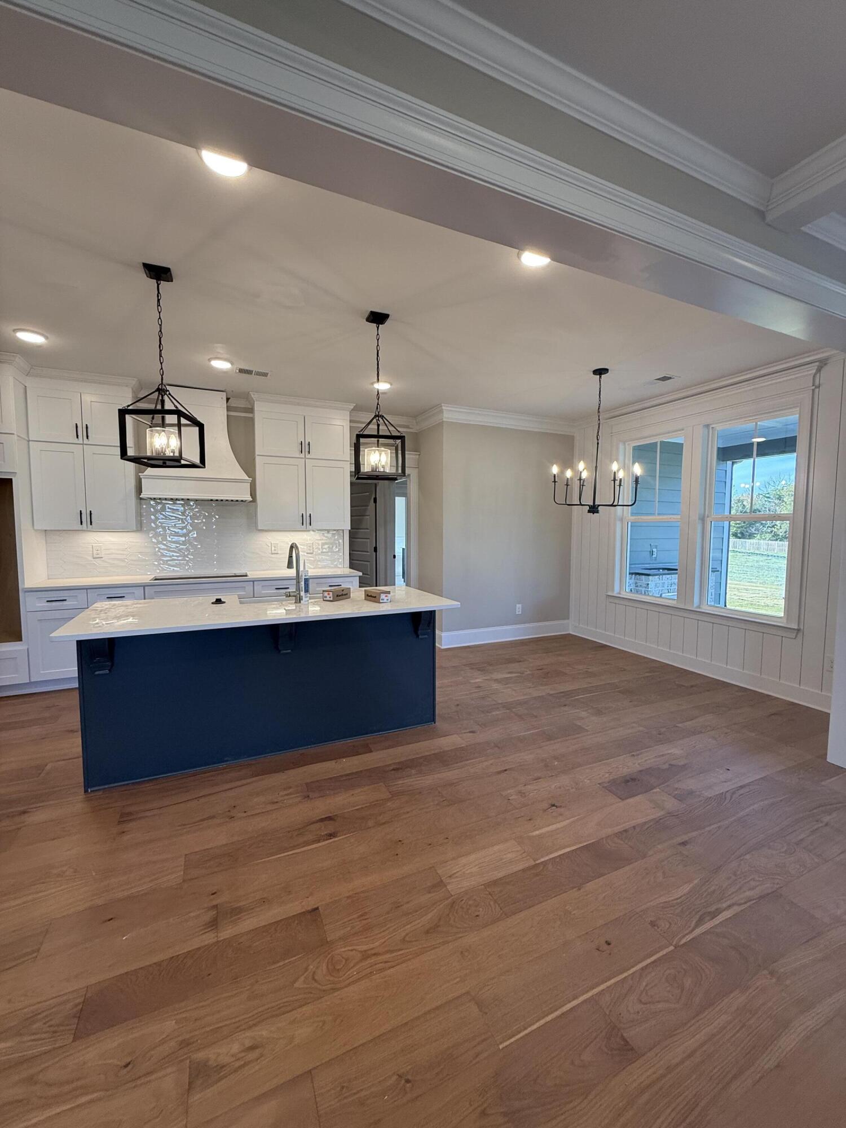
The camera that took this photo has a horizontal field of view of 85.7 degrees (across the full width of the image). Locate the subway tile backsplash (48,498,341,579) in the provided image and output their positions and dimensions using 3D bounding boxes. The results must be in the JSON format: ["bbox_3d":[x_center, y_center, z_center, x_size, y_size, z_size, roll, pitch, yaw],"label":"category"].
[{"bbox_3d":[-2.242,-0.286,4.867,2.845,0.770,0.030,-2,5,-25],"label":"subway tile backsplash"}]

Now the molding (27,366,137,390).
[{"bbox_3d":[-2.974,-1.627,3.988,0.835,0.074,0.075,-2,5,-25],"label":"molding"}]

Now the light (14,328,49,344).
[{"bbox_3d":[-2.748,-1.592,3.201,0.190,0.022,0.190,-2,5,-25],"label":"light"}]

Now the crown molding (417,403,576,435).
[{"bbox_3d":[0.942,-1.721,5.719,1.960,0.145,0.775,-2,5,-25],"label":"crown molding"}]

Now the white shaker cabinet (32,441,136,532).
[{"bbox_3d":[-3.084,-0.693,4.223,0.763,0.761,0.330,-2,5,-25],"label":"white shaker cabinet"}]

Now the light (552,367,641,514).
[{"bbox_3d":[1.514,-1.033,3.907,0.720,1.206,0.720,-2,5,-25],"label":"light"}]

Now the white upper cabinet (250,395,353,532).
[{"bbox_3d":[-1.308,-1.055,4.992,1.065,1.367,0.375,-2,5,-25],"label":"white upper cabinet"}]

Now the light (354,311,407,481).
[{"bbox_3d":[-0.285,-1.066,2.942,0.300,1.022,0.300,-1,5,-14],"label":"light"}]

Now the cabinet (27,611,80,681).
[{"bbox_3d":[-3.189,0.662,4.125,0.415,0.595,0.615,-2,5,-25],"label":"cabinet"}]

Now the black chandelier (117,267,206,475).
[{"bbox_3d":[-1.384,-1.034,2.421,0.300,1.007,0.300,0,5,-4],"label":"black chandelier"}]

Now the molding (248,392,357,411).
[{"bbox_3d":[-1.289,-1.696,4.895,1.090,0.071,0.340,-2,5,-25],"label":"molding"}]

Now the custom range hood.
[{"bbox_3d":[-2.229,-1.162,4.511,0.936,1.045,0.510,-2,5,-25],"label":"custom range hood"}]

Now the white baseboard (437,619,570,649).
[{"bbox_3d":[1.088,0.866,5.696,1.906,0.182,0.025,-2,5,-25],"label":"white baseboard"}]

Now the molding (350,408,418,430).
[{"bbox_3d":[-0.483,-1.704,5.478,0.930,0.148,0.095,-2,5,-25],"label":"molding"}]

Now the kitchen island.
[{"bbox_3d":[-0.919,0.710,2.974,2.132,0.914,0.933,-2,5,-25],"label":"kitchen island"}]

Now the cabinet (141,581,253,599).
[{"bbox_3d":[-2.216,0.594,4.616,0.928,0.878,0.604,-2,5,-25],"label":"cabinet"}]

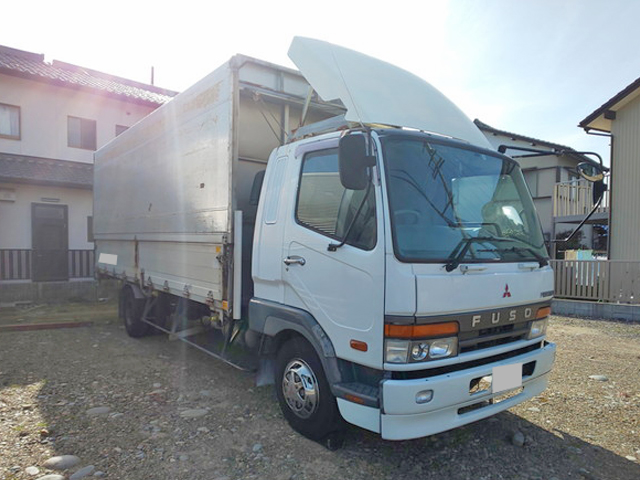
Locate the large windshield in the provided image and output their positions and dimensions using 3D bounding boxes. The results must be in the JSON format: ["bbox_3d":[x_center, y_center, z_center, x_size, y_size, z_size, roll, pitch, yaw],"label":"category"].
[{"bbox_3d":[1.188,-0.281,2.850,1.827,0.931,0.368,0,1,-36],"label":"large windshield"}]

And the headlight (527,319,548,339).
[{"bbox_3d":[1.870,0.722,3.136,0.574,0.165,0.184,0,1,-37],"label":"headlight"}]

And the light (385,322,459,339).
[{"bbox_3d":[0.650,0.565,2.379,0.574,0.098,0.166,0,1,-34],"label":"light"}]

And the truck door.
[{"bbox_3d":[0.114,0.023,2.647,0.194,1.530,1.032,0,1,-41],"label":"truck door"}]

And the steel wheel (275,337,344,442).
[{"bbox_3d":[-0.073,1.224,3.100,0.243,0.822,0.801,0,1,-39],"label":"steel wheel"}]

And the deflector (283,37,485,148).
[{"bbox_3d":[0.744,-1.304,3.351,1.701,1.013,1.105,0,1,-38],"label":"deflector"}]

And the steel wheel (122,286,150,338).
[{"bbox_3d":[-3.026,1.166,6.124,0.272,0.822,0.801,0,1,-40],"label":"steel wheel"}]

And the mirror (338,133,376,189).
[{"bbox_3d":[0.220,-0.470,2.228,0.204,0.346,0.092,0,1,-36],"label":"mirror"}]

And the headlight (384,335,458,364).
[{"bbox_3d":[0.647,0.695,2.379,0.574,0.165,0.184,0,1,-34],"label":"headlight"}]

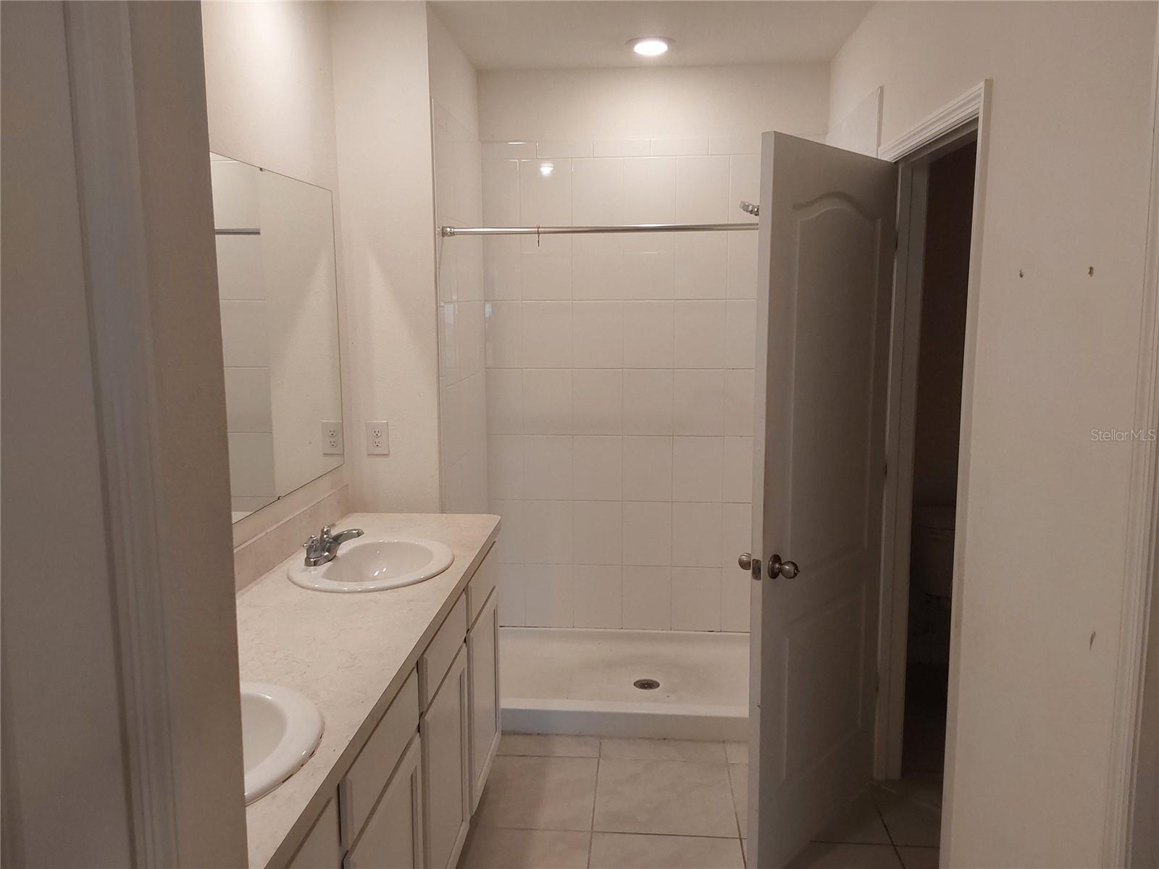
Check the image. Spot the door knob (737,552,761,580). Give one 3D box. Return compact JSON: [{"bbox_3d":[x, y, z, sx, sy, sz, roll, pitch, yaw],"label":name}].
[{"bbox_3d":[0.474,0.351,2.570,0.066,0.062,0.062,7,11,40],"label":"door knob"}]

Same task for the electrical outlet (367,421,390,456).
[{"bbox_3d":[-0.734,0.016,3.411,0.081,0.123,0.010,0,8,4],"label":"electrical outlet"}]

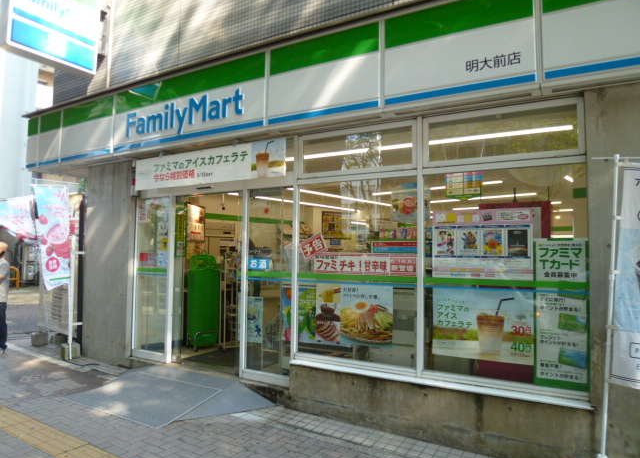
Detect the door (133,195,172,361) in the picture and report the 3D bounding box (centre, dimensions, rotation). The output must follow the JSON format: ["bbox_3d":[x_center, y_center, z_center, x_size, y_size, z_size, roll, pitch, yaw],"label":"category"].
[{"bbox_3d":[-2.190,0.629,5.797,0.658,2.112,0.060,-1,-4,30],"label":"door"}]

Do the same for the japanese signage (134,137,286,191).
[{"bbox_3d":[-1.402,-0.740,5.328,2.405,0.403,0.040,-1,-4,30],"label":"japanese signage"}]

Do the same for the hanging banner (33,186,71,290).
[{"bbox_3d":[-3.731,0.132,6.166,0.090,1.410,0.430,-2,-4,40],"label":"hanging banner"}]

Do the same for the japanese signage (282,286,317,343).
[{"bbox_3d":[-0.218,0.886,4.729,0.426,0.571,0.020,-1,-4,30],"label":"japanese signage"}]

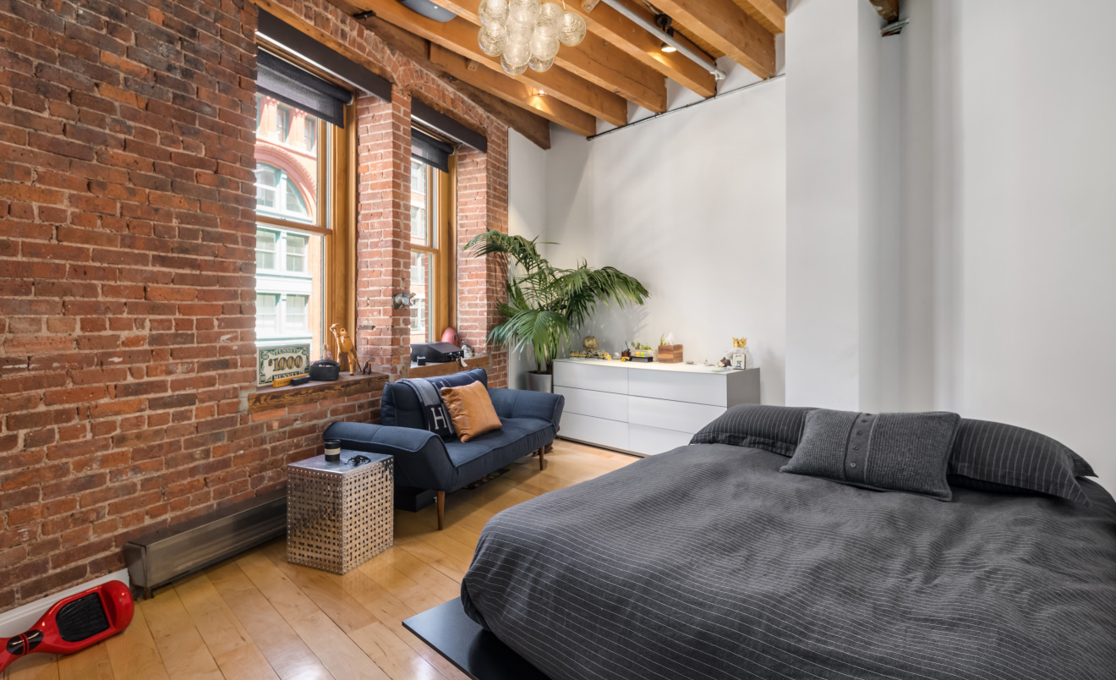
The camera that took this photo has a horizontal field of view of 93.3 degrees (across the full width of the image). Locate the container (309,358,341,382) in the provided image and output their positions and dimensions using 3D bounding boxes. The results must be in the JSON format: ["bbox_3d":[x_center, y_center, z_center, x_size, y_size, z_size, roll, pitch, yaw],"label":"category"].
[{"bbox_3d":[-1.460,0.193,3.308,0.165,0.128,0.175,1,2,25],"label":"container"}]

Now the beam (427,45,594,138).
[{"bbox_3d":[-0.317,-2.283,4.788,0.110,0.320,2.100,2,3,40],"label":"beam"}]

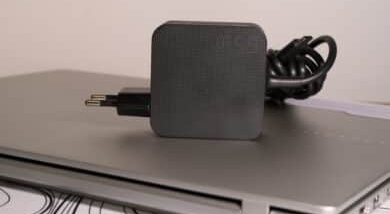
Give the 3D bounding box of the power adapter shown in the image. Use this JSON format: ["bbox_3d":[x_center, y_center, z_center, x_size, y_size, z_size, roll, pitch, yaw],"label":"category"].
[{"bbox_3d":[0.015,-0.025,0.528,0.170,0.075,0.092,2,12,3],"label":"power adapter"}]

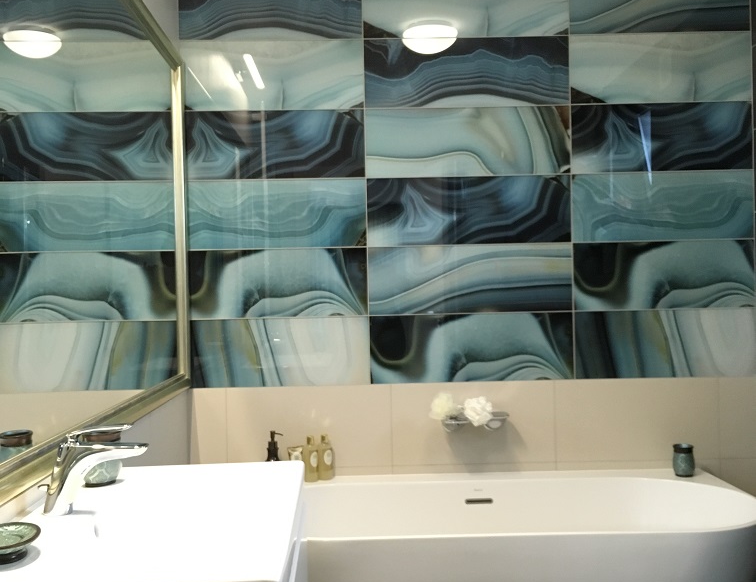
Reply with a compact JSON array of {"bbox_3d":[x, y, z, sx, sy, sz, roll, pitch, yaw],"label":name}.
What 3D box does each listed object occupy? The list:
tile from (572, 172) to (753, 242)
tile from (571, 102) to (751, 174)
[{"bbox_3d":[1.047,-0.311,3.104,0.672,0.250,0.012,-1,0,-1],"label":"tile"},{"bbox_3d":[1.036,-0.558,3.081,0.663,0.249,0.010,-1,1,-1],"label":"tile"}]

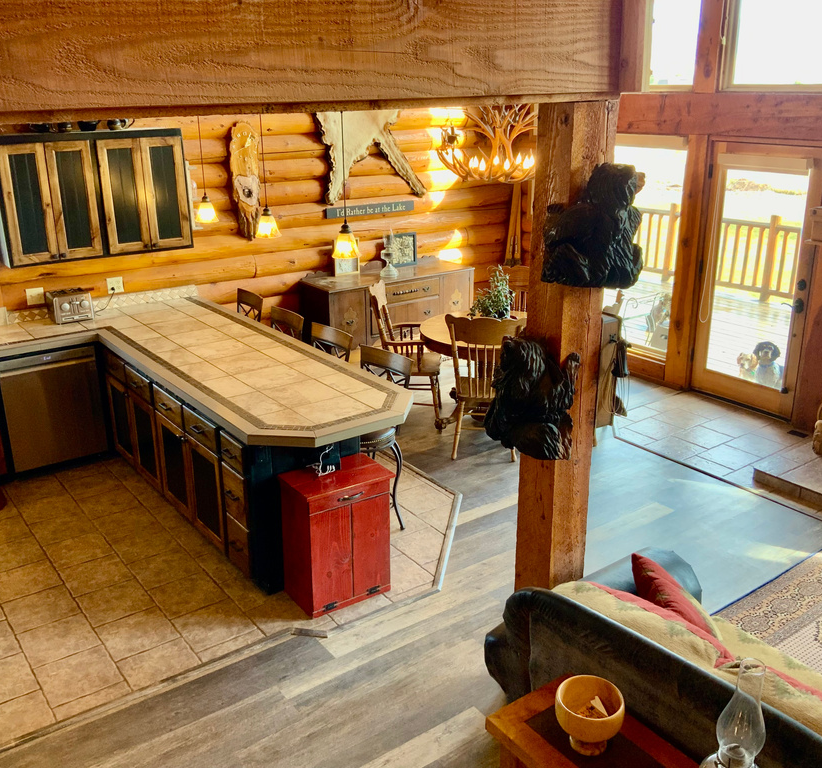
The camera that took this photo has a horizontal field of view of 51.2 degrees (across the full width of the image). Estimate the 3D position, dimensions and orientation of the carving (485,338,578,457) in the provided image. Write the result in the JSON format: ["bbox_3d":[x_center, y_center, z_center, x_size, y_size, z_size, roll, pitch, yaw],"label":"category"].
[{"bbox_3d":[0.425,0.051,3.222,0.290,0.450,0.300,-13,23,-34],"label":"carving"}]

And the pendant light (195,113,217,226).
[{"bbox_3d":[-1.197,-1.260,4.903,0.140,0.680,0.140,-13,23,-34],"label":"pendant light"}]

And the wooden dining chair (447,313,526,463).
[{"bbox_3d":[0.517,-0.017,5.816,0.480,1.030,0.550,2,19,7],"label":"wooden dining chair"}]

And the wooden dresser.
[{"bbox_3d":[-0.167,-0.500,7.521,1.530,0.990,0.570,-14,23,-34],"label":"wooden dresser"}]

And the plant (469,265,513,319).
[{"bbox_3d":[0.581,-0.617,6.186,0.300,0.430,0.300,0,19,0],"label":"plant"}]

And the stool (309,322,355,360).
[{"bbox_3d":[-0.638,0.180,5.292,0.480,1.000,0.450,-13,23,-34],"label":"stool"}]

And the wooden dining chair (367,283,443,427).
[{"bbox_3d":[-0.014,-0.250,6.666,0.580,1.060,0.560,0,19,2],"label":"wooden dining chair"}]

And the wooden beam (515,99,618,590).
[{"bbox_3d":[0.586,0.111,3.404,0.200,2.330,0.200,-13,23,-34],"label":"wooden beam"}]

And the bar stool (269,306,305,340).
[{"bbox_3d":[-0.967,0.036,5.722,0.480,1.000,0.450,-13,23,-34],"label":"bar stool"}]

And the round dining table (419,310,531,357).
[{"bbox_3d":[0.616,-0.069,6.596,1.120,0.750,1.120,0,19,0],"label":"round dining table"}]

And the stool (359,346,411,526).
[{"bbox_3d":[-0.278,0.340,4.813,0.470,1.000,0.450,-13,23,-34],"label":"stool"}]

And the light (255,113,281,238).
[{"bbox_3d":[-0.787,-1.173,4.606,0.145,0.760,0.145,-14,23,-34],"label":"light"}]

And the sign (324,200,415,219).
[{"bbox_3d":[-0.334,-1.507,7.412,0.890,0.085,0.025,-14,23,-34],"label":"sign"}]

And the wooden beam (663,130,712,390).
[{"bbox_3d":[2.371,-1.000,7.217,0.190,2.100,0.210,-12,22,-31],"label":"wooden beam"}]

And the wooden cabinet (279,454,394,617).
[{"bbox_3d":[-0.375,0.758,4.339,0.470,0.640,0.325,-12,22,-31],"label":"wooden cabinet"}]

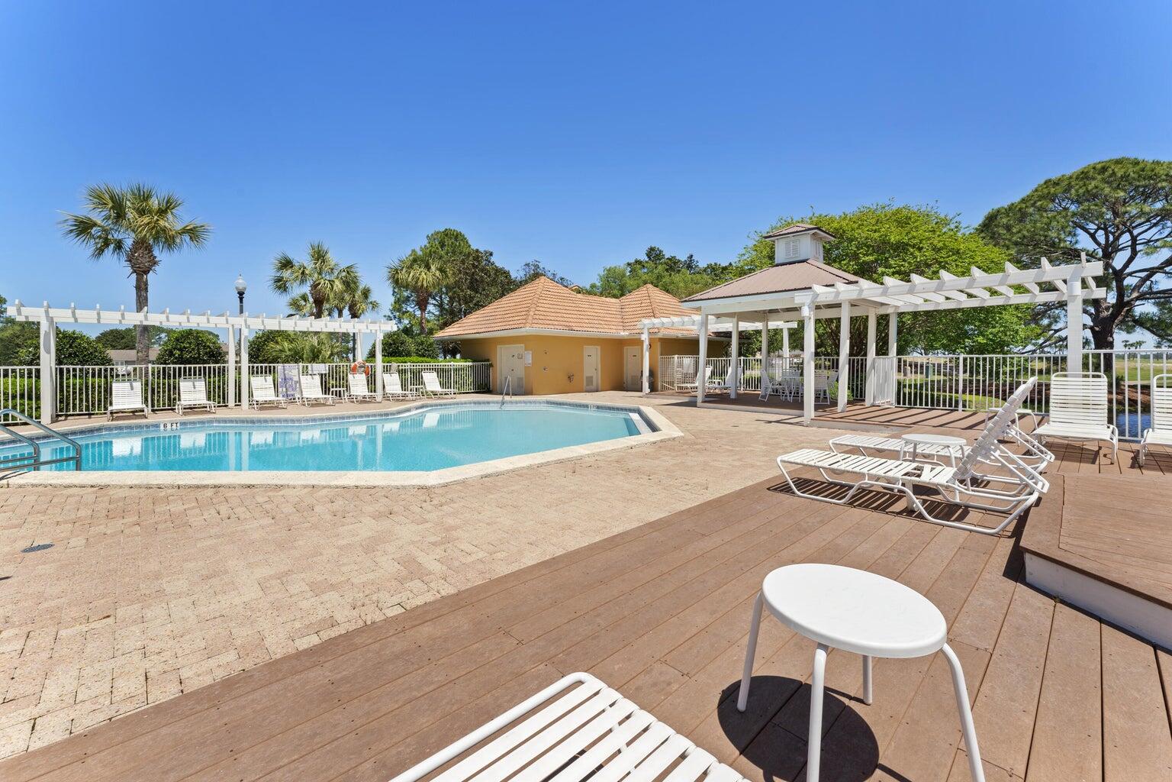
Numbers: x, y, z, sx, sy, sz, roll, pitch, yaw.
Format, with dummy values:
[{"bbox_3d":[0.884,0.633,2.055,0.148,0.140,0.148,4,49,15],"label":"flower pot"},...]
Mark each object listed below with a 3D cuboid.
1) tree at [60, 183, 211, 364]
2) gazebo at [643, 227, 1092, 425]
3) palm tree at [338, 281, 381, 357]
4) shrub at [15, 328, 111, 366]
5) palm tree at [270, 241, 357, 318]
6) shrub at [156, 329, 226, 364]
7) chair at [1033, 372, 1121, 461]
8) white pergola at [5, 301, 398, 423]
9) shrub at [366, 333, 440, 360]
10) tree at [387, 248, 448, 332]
[{"bbox_3d":[-14.950,-3.300,15.200,3.600,7.300,3.500,-2,4,-41],"label":"tree"},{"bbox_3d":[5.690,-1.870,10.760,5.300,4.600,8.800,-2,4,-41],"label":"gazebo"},{"bbox_3d":[-15.481,-4.145,31.000,3.000,6.800,3.000,-2,5,-25],"label":"palm tree"},{"bbox_3d":[-14.340,-0.600,12.500,1.850,2.200,1.800,-2,4,-41],"label":"shrub"},{"bbox_3d":[-11.580,-3.210,19.500,3.250,6.400,3.200,-2,4,-41],"label":"palm tree"},{"bbox_3d":[-12.310,-0.780,14.200,1.800,2.250,1.750,-2,4,-41],"label":"shrub"},{"bbox_3d":[6.043,0.273,5.649,1.620,0.980,0.670,-4,6,-42],"label":"chair"},{"bbox_3d":[-9.430,-0.800,12.420,7.800,2.600,1.750,-3,4,-42],"label":"white pergola"},{"bbox_3d":[-8.620,-1.355,21.500,3.300,2.600,2.700,-2,4,-20],"label":"shrub"},{"bbox_3d":[-9.169,-4.079,25.000,3.400,7.530,3.400,-2,4,-20],"label":"tree"}]

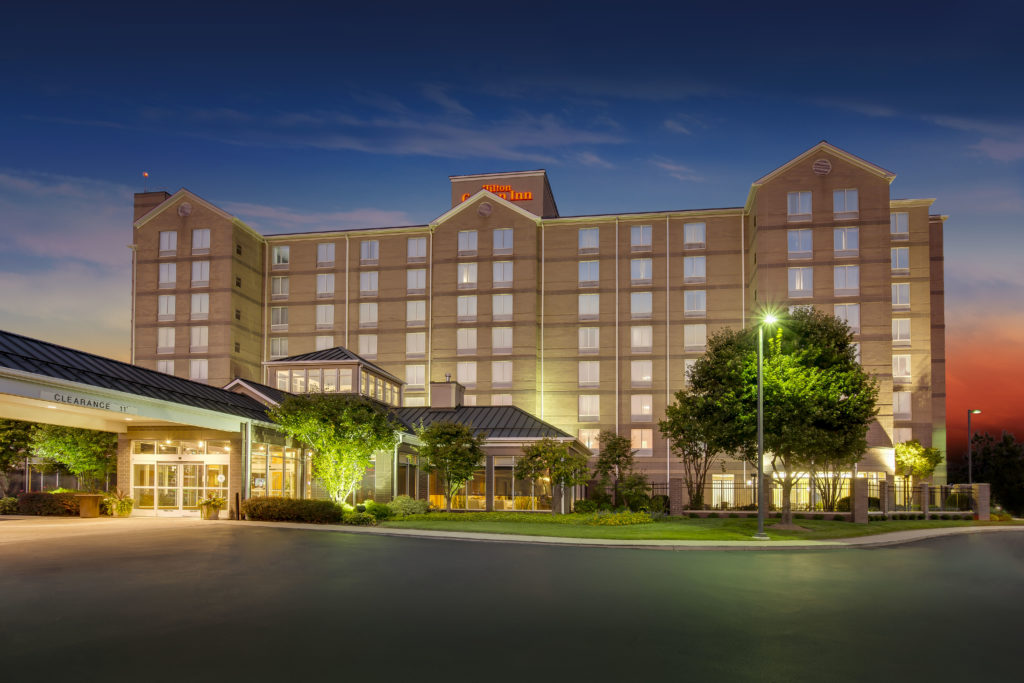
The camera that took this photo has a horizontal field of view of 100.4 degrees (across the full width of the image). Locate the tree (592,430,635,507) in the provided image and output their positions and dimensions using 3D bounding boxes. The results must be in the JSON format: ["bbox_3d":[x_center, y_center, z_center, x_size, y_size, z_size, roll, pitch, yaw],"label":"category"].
[{"bbox_3d":[5.423,6.839,22.800,2.250,4.100,2.250,0,-4,6],"label":"tree"}]

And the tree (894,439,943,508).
[{"bbox_3d":[21.435,7.013,22.500,2.550,3.800,2.500,0,-2,5],"label":"tree"}]

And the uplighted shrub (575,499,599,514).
[{"bbox_3d":[3.370,7.463,19.300,1.080,0.740,1.000,0,-4,6],"label":"uplighted shrub"}]

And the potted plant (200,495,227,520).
[{"bbox_3d":[-10.950,6.069,15.600,0.850,0.950,0.850,0,-4,6],"label":"potted plant"}]

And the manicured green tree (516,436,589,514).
[{"bbox_3d":[1.803,6.011,19.000,3.400,3.450,3.100,0,-2,5],"label":"manicured green tree"}]

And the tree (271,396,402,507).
[{"bbox_3d":[-7.112,4.462,17.000,5.200,4.700,4.700,0,-2,5],"label":"tree"}]

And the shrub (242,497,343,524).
[{"bbox_3d":[-7.874,5.963,15.100,3.250,0.800,1.100,-1,-4,12],"label":"shrub"}]

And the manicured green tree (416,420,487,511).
[{"bbox_3d":[-2.677,5.625,19.200,3.100,4.100,3.000,0,-4,6],"label":"manicured green tree"}]

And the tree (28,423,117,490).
[{"bbox_3d":[-19.320,5.331,18.800,3.000,3.900,3.000,0,-4,6],"label":"tree"}]

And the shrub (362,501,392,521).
[{"bbox_3d":[-5.012,6.297,15.900,1.050,0.740,1.000,0,-4,6],"label":"shrub"}]

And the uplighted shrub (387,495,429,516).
[{"bbox_3d":[-4.163,6.534,17.000,1.600,0.880,1.500,0,-4,6],"label":"uplighted shrub"}]

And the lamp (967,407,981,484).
[{"bbox_3d":[28.700,7.173,26.485,0.850,5.900,0.400,0,-2,3],"label":"lamp"}]

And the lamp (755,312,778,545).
[{"bbox_3d":[6.727,2.264,11.190,0.500,6.050,0.900,1,-2,-18],"label":"lamp"}]

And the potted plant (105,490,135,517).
[{"bbox_3d":[-15.801,6.522,17.200,1.150,1.120,1.100,0,-2,5],"label":"potted plant"}]

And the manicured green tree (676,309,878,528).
[{"bbox_3d":[9.027,2.565,14.400,6.400,7.300,6.000,0,-2,5],"label":"manicured green tree"}]

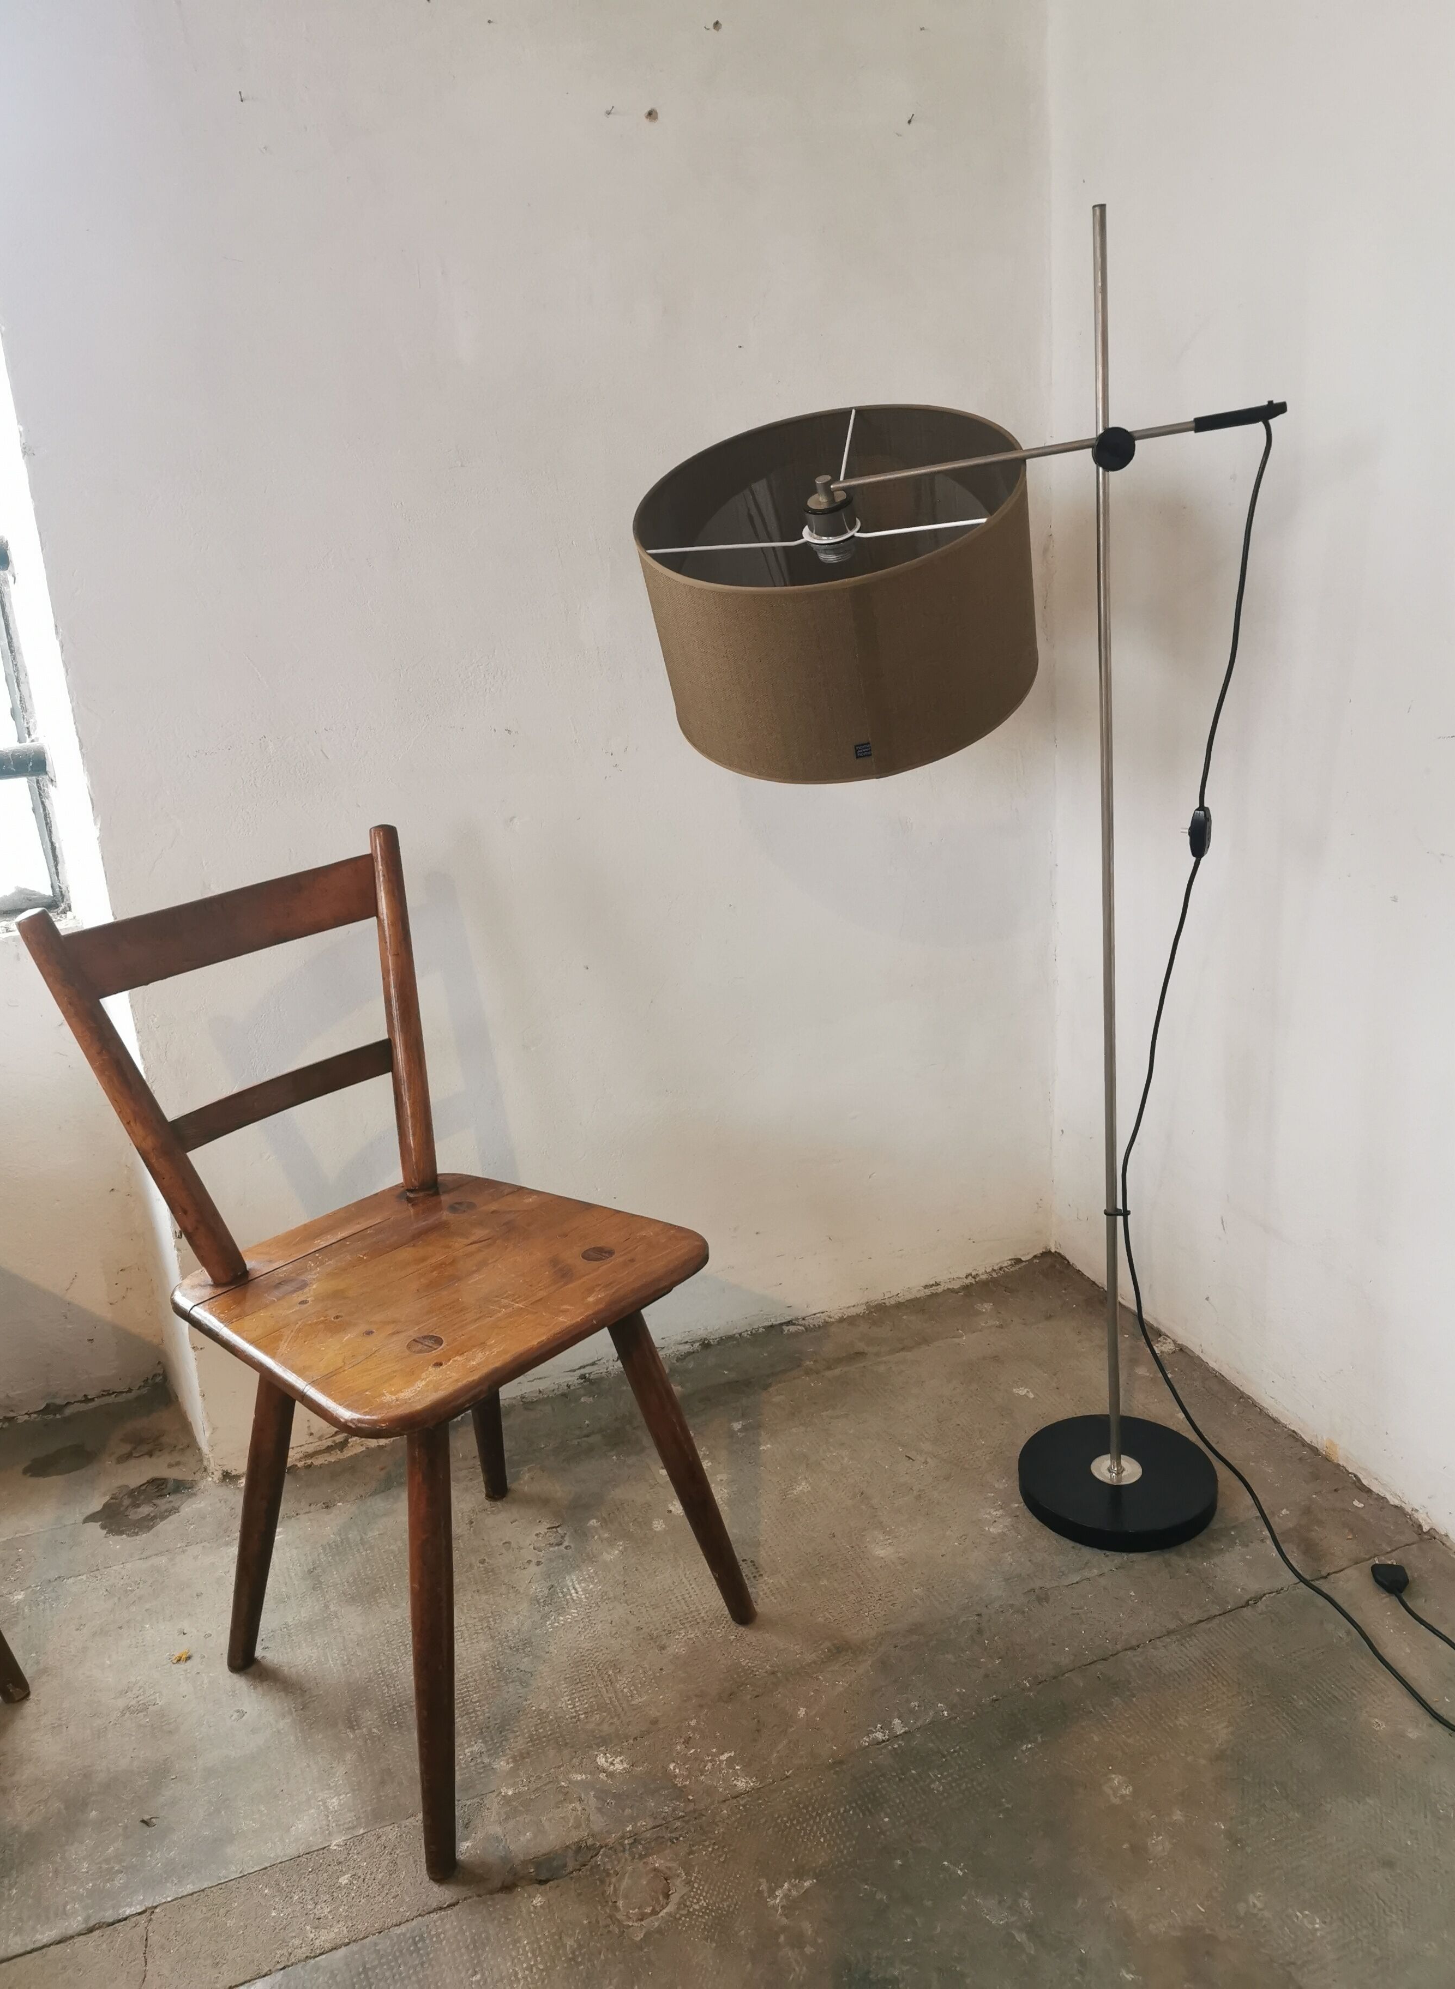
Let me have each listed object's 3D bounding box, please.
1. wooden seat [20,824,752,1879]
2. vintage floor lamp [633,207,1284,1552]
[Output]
[{"bbox_3d":[-0.300,0.298,1.526,0.494,0.837,0.438,11,24,41],"label":"wooden seat"},{"bbox_3d":[0.254,-0.069,1.652,0.611,1.367,0.428,-3,18,7],"label":"vintage floor lamp"}]

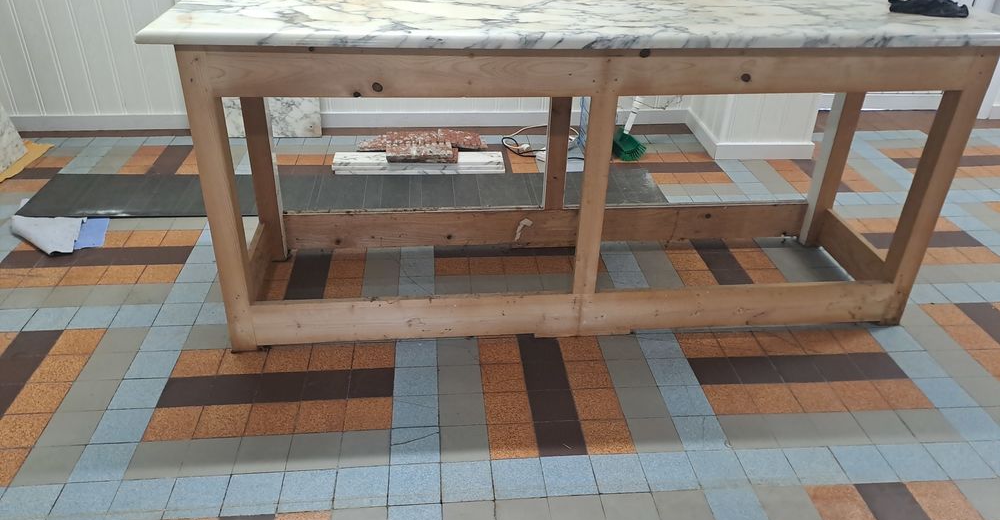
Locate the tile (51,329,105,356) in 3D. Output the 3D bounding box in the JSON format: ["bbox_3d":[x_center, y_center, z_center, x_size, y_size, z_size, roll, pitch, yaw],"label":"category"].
[{"bbox_3d":[-1.218,0.241,2.092,0.120,0.010,0.120,-1,30,-5],"label":"tile"}]

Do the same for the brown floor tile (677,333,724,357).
[{"bbox_3d":[0.509,0.221,1.838,0.101,0.010,0.101,-1,30,-5],"label":"brown floor tile"}]

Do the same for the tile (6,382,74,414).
[{"bbox_3d":[-1.195,0.364,1.879,0.119,0.012,0.119,-1,31,-5],"label":"tile"}]

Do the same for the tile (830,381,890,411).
[{"bbox_3d":[0.984,0.375,1.976,0.119,0.012,0.119,-1,31,-5],"label":"tile"}]

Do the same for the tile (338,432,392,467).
[{"bbox_3d":[-0.328,0.464,1.760,0.120,0.010,0.120,-1,30,-5],"label":"tile"}]

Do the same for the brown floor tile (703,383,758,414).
[{"bbox_3d":[0.536,0.328,1.678,0.103,0.011,0.103,-1,31,-5],"label":"brown floor tile"}]

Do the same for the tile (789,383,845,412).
[{"bbox_3d":[0.862,0.377,1.966,0.119,0.012,0.119,-1,31,-5],"label":"tile"}]

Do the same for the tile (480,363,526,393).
[{"bbox_3d":[0.010,0.341,2.069,0.124,0.010,0.124,-1,31,-5],"label":"tile"}]

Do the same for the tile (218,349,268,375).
[{"bbox_3d":[-0.718,0.289,2.031,0.119,0.012,0.119,-1,31,-5],"label":"tile"}]

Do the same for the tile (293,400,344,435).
[{"bbox_3d":[-0.476,0.417,1.915,0.124,0.010,0.124,-1,31,-5],"label":"tile"}]

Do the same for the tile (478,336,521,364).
[{"bbox_3d":[-0.002,0.277,2.175,0.124,0.010,0.124,-1,31,-5],"label":"tile"}]

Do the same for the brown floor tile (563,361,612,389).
[{"bbox_3d":[0.293,0.386,2.389,0.142,0.012,0.142,-1,31,-5],"label":"brown floor tile"}]

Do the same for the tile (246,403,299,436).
[{"bbox_3d":[-0.684,0.482,2.175,0.142,0.012,0.142,-1,31,-5],"label":"tile"}]

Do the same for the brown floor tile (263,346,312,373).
[{"bbox_3d":[-0.680,0.323,2.319,0.137,0.012,0.137,-1,31,-5],"label":"brown floor tile"}]

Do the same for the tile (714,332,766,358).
[{"bbox_3d":[0.737,0.263,2.222,0.122,0.010,0.122,-1,31,-5],"label":"tile"}]

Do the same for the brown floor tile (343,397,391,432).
[{"bbox_3d":[-0.292,0.347,1.603,0.103,0.011,0.103,-1,31,-5],"label":"brown floor tile"}]

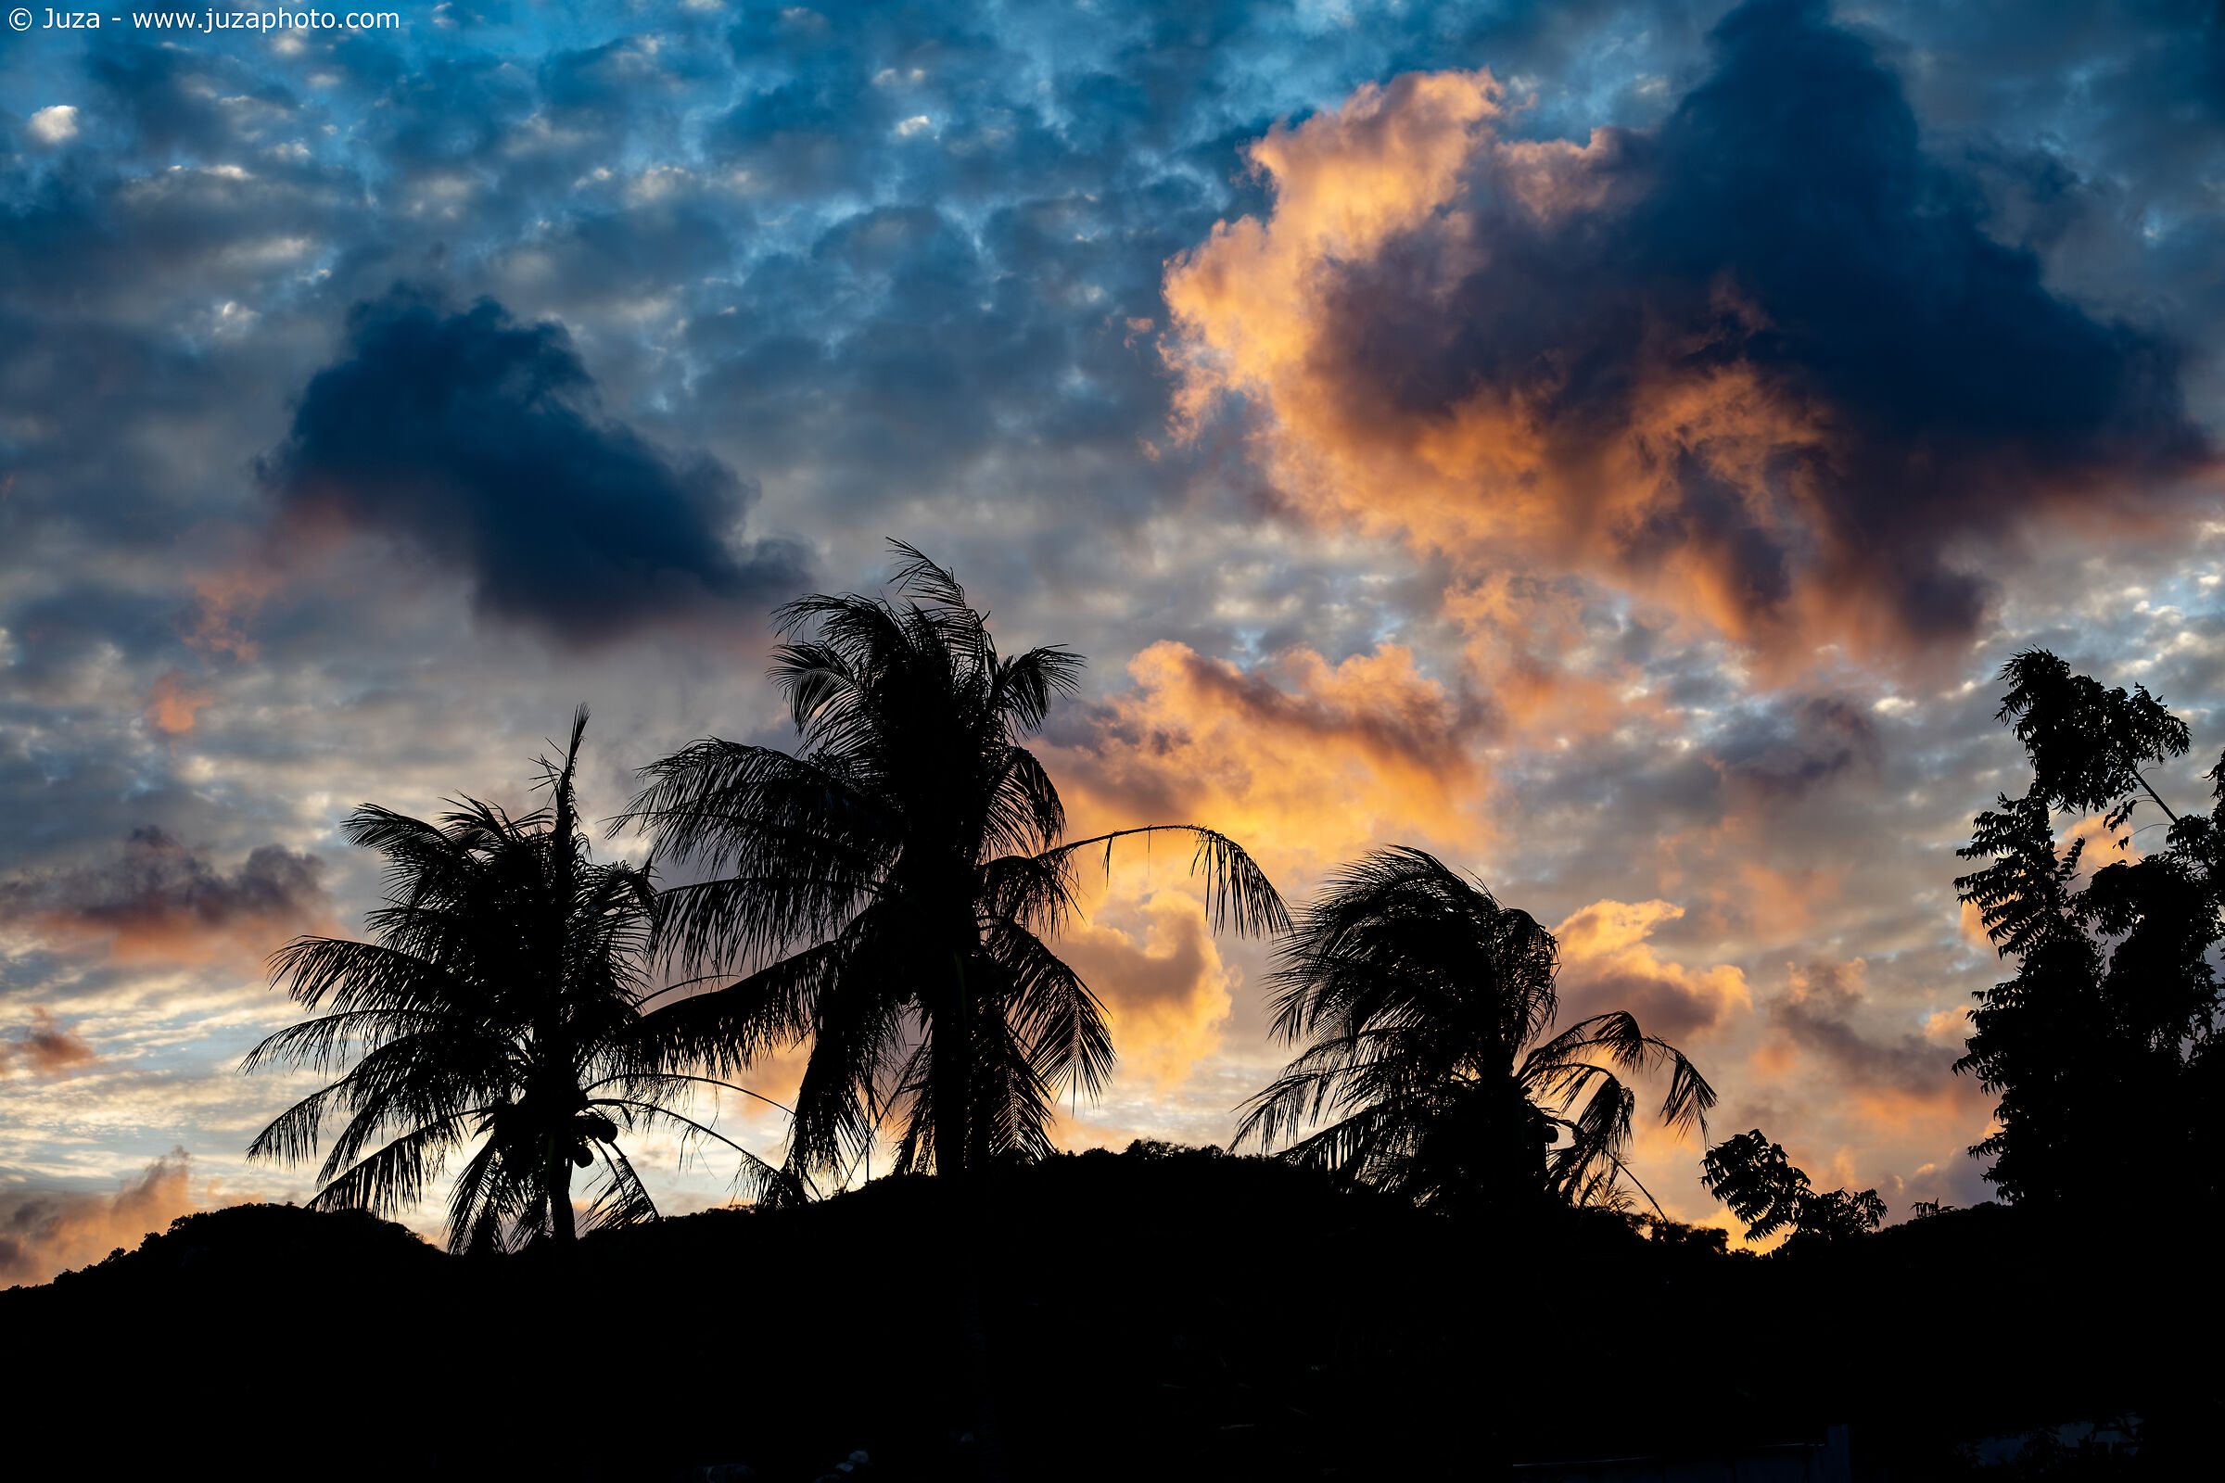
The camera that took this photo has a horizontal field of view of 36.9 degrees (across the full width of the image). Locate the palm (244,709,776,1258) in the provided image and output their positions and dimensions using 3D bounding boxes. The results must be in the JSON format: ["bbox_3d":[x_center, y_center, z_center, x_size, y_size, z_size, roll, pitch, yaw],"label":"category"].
[{"bbox_3d":[-6.414,2.738,36.000,5.910,6.110,5.300,0,-12,0],"label":"palm"}]

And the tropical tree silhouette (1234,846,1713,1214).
[{"bbox_3d":[4.216,3.545,39.000,5.610,4.650,4.900,0,-12,0],"label":"tropical tree silhouette"}]

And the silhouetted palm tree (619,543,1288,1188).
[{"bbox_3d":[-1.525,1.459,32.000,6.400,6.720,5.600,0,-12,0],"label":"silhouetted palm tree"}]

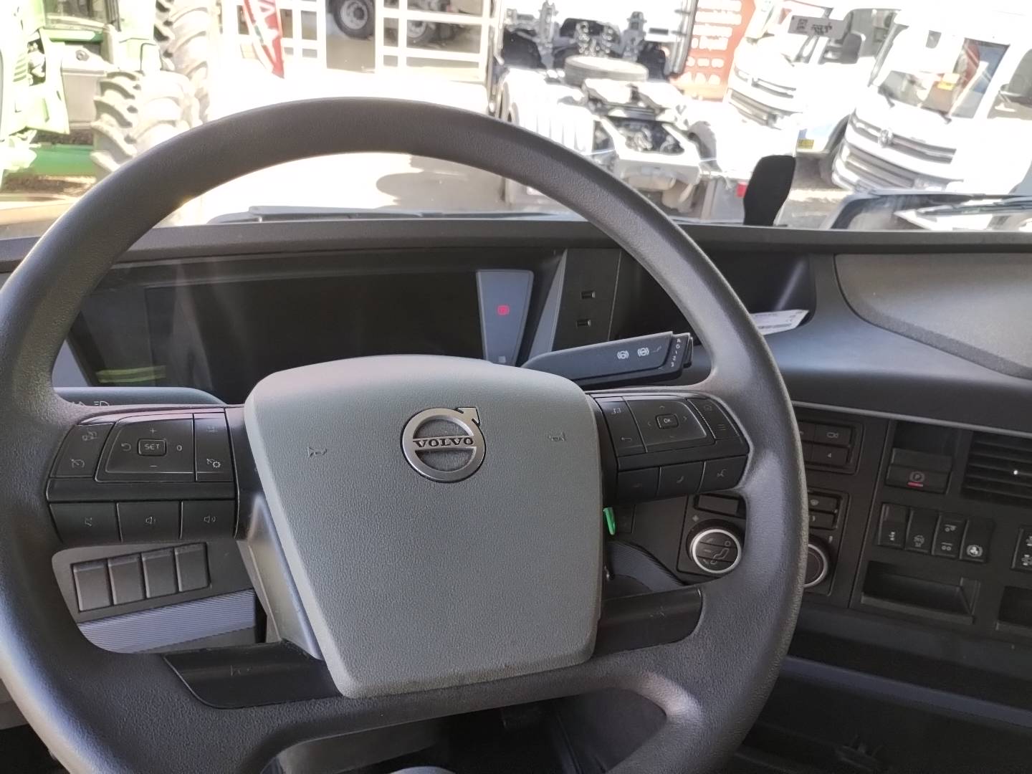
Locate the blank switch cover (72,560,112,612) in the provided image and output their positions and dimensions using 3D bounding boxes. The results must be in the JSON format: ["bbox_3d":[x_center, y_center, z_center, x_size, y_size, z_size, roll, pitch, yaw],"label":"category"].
[{"bbox_3d":[-0.308,0.143,0.609,0.021,0.040,0.010,-7,25,-24],"label":"blank switch cover"}]

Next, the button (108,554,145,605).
[{"bbox_3d":[-0.287,0.141,0.618,0.021,0.040,0.010,-7,25,-24],"label":"button"}]

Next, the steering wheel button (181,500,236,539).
[{"bbox_3d":[-0.152,0.063,0.411,0.025,0.021,0.008,-1,20,-26],"label":"steering wheel button"}]

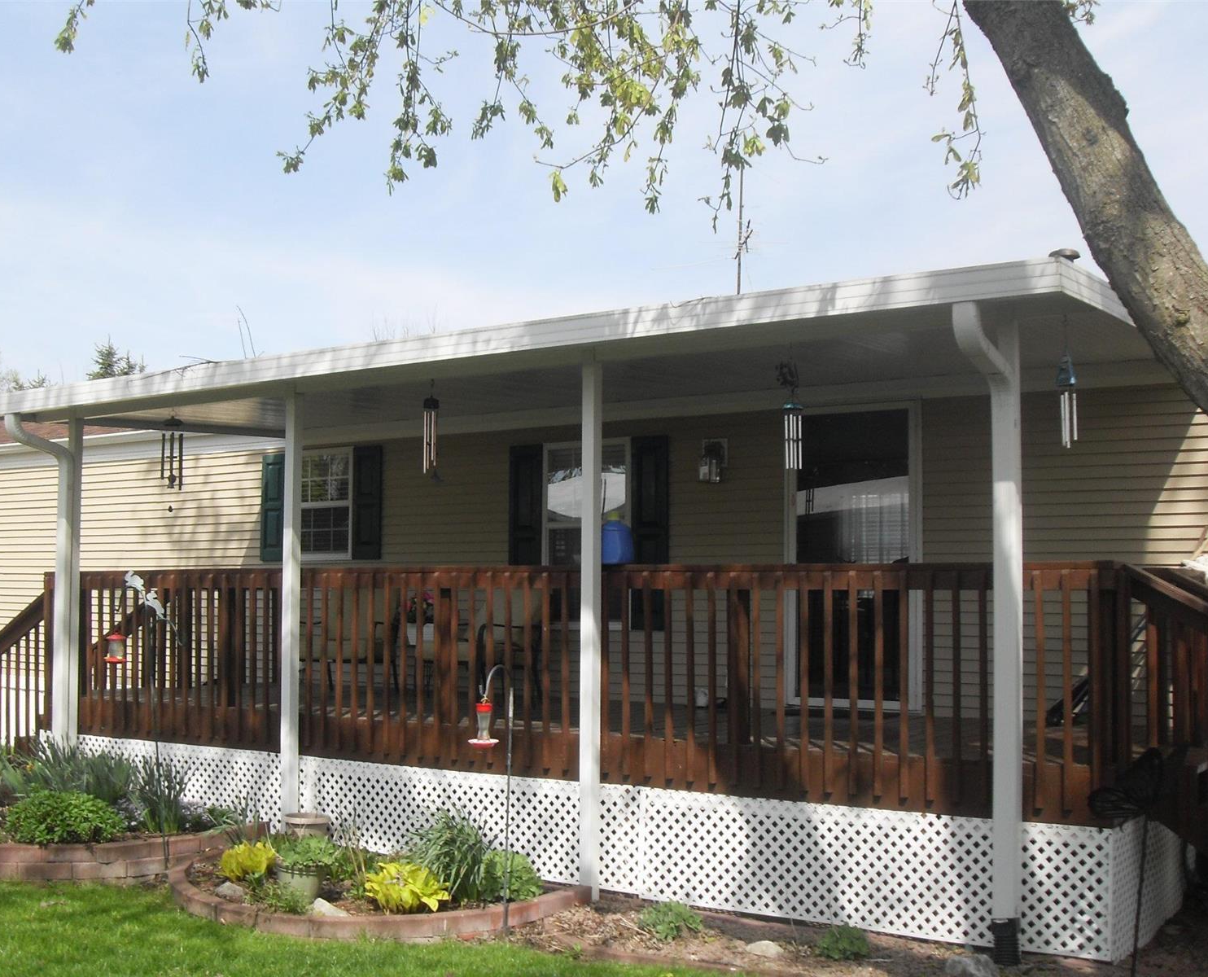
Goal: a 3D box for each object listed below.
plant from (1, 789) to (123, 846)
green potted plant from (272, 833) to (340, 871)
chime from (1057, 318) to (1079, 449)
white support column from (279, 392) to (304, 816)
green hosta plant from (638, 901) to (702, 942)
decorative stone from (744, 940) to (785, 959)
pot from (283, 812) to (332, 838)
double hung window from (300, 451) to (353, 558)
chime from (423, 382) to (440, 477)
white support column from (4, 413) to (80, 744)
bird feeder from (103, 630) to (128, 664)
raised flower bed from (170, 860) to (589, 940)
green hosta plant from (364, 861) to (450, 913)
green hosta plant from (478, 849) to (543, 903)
[{"bbox_3d":[-3.246,1.930,8.334,0.700,0.270,0.600,2,-5,-21],"label":"plant"},{"bbox_3d":[-1.531,1.868,7.150,0.340,0.170,0.330,0,-4,0],"label":"green potted plant"},{"bbox_3d":[1.916,-0.436,5.754,0.086,0.553,0.086,-2,-4,33],"label":"chime"},{"bbox_3d":[-1.843,0.780,8.201,0.081,2.713,0.081,-2,-4,33],"label":"white support column"},{"bbox_3d":[0.315,2.032,6.630,0.300,0.170,0.290,0,-4,3],"label":"green hosta plant"},{"bbox_3d":[0.739,2.128,6.420,0.185,0.090,0.130,-3,-5,34],"label":"decorative stone"},{"bbox_3d":[-1.771,2.077,8.296,0.285,0.250,0.285,0,-4,0],"label":"pot"},{"bbox_3d":[-2.544,0.139,12.356,0.830,0.983,0.080,-3,-5,34],"label":"double hung window"},{"bbox_3d":[-0.945,-0.319,7.628,0.096,0.535,0.096,0,-4,0],"label":"chime"},{"bbox_3d":[-4.075,0.808,9.941,0.105,2.680,0.600,-3,-5,34],"label":"white support column"},{"bbox_3d":[-2.874,0.932,8.200,0.140,0.205,0.140,-3,-5,34],"label":"bird feeder"},{"bbox_3d":[-1.370,2.131,7.200,2.380,0.110,1.220,-1,-5,20],"label":"raised flower bed"},{"bbox_3d":[-0.950,1.901,6.716,0.404,0.224,0.404,0,-4,0],"label":"green hosta plant"},{"bbox_3d":[-0.464,1.916,6.950,0.318,0.242,0.318,0,-4,0],"label":"green hosta plant"}]

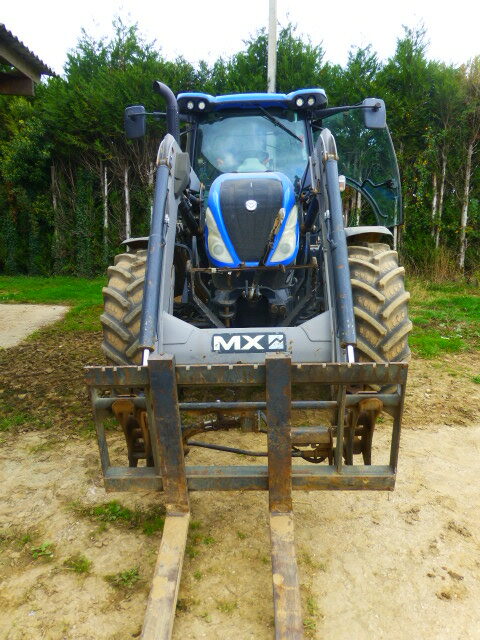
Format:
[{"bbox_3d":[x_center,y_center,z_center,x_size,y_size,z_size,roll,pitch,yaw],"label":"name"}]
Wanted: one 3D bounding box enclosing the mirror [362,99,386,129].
[{"bbox_3d":[1.424,-2.178,4.680,0.220,0.310,0.100,-3,11,-11],"label":"mirror"}]

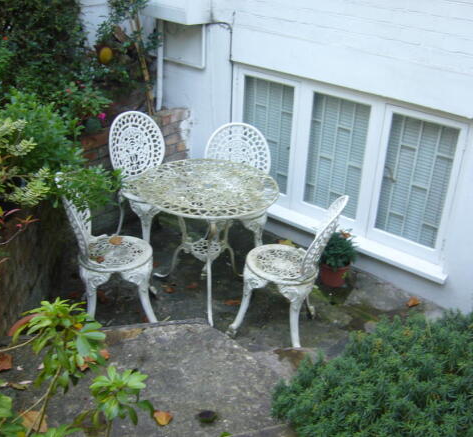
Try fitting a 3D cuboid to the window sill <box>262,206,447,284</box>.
[{"bbox_3d":[0.600,0.060,4.017,1.776,0.072,0.125,23,34,34],"label":"window sill"}]

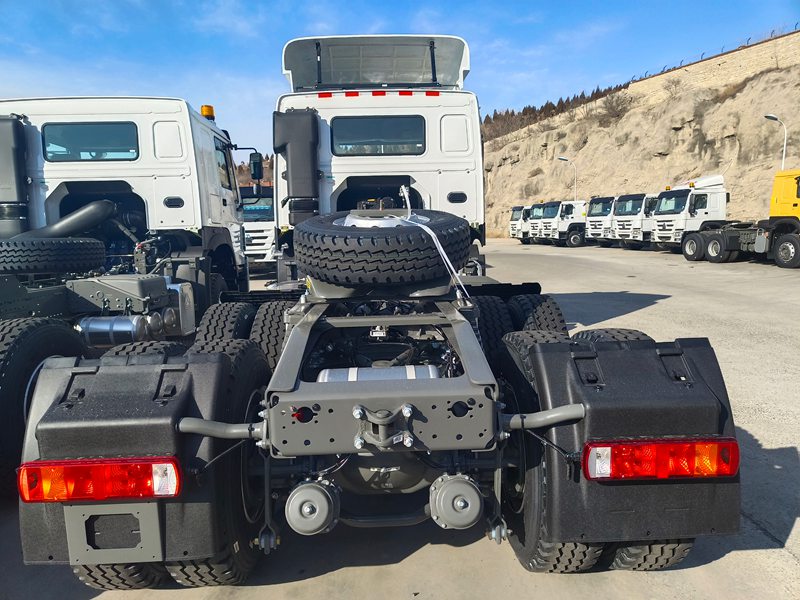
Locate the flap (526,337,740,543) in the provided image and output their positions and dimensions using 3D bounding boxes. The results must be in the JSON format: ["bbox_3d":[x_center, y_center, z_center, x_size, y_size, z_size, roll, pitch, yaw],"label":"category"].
[{"bbox_3d":[0.856,0.501,1.917,0.660,0.690,0.380,-1,8,-2],"label":"flap"}]

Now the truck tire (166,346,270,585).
[{"bbox_3d":[-0.804,0.727,2.500,0.300,1.078,1.078,-1,8,-2],"label":"truck tire"}]

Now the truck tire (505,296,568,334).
[{"bbox_3d":[0.976,0.492,3.958,0.300,1.078,1.078,-1,8,-2],"label":"truck tire"}]

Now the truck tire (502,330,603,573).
[{"bbox_3d":[0.671,0.689,2.541,0.300,1.078,1.078,-1,8,-2],"label":"truck tire"}]

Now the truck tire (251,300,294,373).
[{"bbox_3d":[-0.849,0.539,3.907,0.300,1.078,1.078,-1,8,-2],"label":"truck tire"}]

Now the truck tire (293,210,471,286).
[{"bbox_3d":[-0.105,-0.348,3.297,1.078,0.290,1.078,-1,17,-2],"label":"truck tire"}]

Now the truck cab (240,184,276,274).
[{"bbox_3d":[-5.141,-2.659,20.735,2.450,3.000,6.600,-2,8,-3],"label":"truck cab"}]

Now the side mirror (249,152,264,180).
[{"bbox_3d":[-2.090,-1.951,7.750,0.200,0.400,0.120,-1,8,5],"label":"side mirror"}]

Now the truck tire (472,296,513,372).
[{"bbox_3d":[0.627,0.501,3.948,0.300,1.078,1.078,-1,8,-2],"label":"truck tire"}]

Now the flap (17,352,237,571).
[{"bbox_3d":[-0.963,0.548,1.865,0.660,0.690,0.380,-1,8,-2],"label":"flap"}]

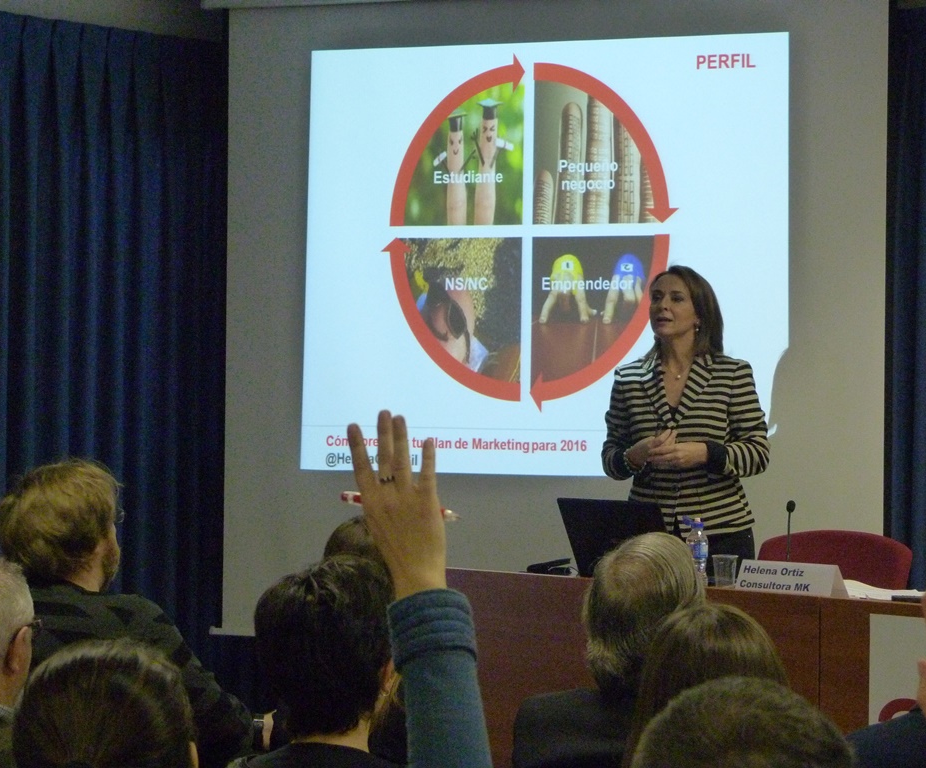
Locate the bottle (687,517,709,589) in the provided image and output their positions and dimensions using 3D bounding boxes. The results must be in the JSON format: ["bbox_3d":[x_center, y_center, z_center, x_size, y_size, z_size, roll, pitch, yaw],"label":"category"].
[{"bbox_3d":[0.633,0.451,7.239,0.061,0.184,0.061,1,0,0],"label":"bottle"}]

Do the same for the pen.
[{"bbox_3d":[-0.067,0.132,2.870,0.136,0.011,0.011,10,0,0],"label":"pen"}]

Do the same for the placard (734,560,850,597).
[{"bbox_3d":[0.858,0.503,7.029,0.303,0.084,0.082,1,0,42],"label":"placard"}]

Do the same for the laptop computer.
[{"bbox_3d":[0.505,0.428,7.346,0.352,0.228,0.350,1,0,42],"label":"laptop computer"}]

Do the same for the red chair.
[{"bbox_3d":[0.969,0.863,7.854,0.550,0.850,0.580,1,0,40],"label":"red chair"}]

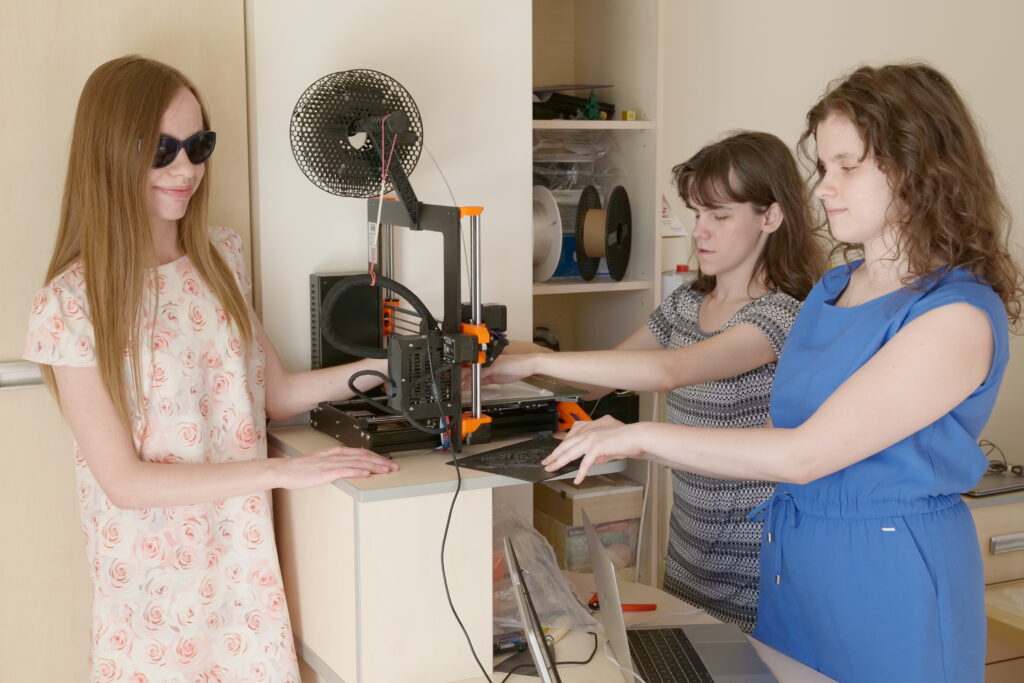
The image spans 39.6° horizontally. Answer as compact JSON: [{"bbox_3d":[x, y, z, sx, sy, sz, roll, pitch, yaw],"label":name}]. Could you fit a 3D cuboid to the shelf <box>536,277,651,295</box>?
[{"bbox_3d":[0.066,-0.127,3.093,0.340,0.019,0.340,-4,8,-25],"label":"shelf"}]

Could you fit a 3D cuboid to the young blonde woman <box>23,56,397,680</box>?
[{"bbox_3d":[-0.410,0.401,2.150,0.400,1.627,0.600,6,10,42],"label":"young blonde woman"}]

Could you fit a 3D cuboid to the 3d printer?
[{"bbox_3d":[-0.151,-0.147,2.351,0.450,0.594,0.420,-4,9,-28],"label":"3d printer"}]

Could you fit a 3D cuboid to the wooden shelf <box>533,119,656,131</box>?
[{"bbox_3d":[0.070,-0.459,3.036,0.340,0.019,0.350,-4,8,-25],"label":"wooden shelf"}]

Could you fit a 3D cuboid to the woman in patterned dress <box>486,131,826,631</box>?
[{"bbox_3d":[0.287,0.421,2.358,0.580,1.524,0.450,-5,9,-30],"label":"woman in patterned dress"}]

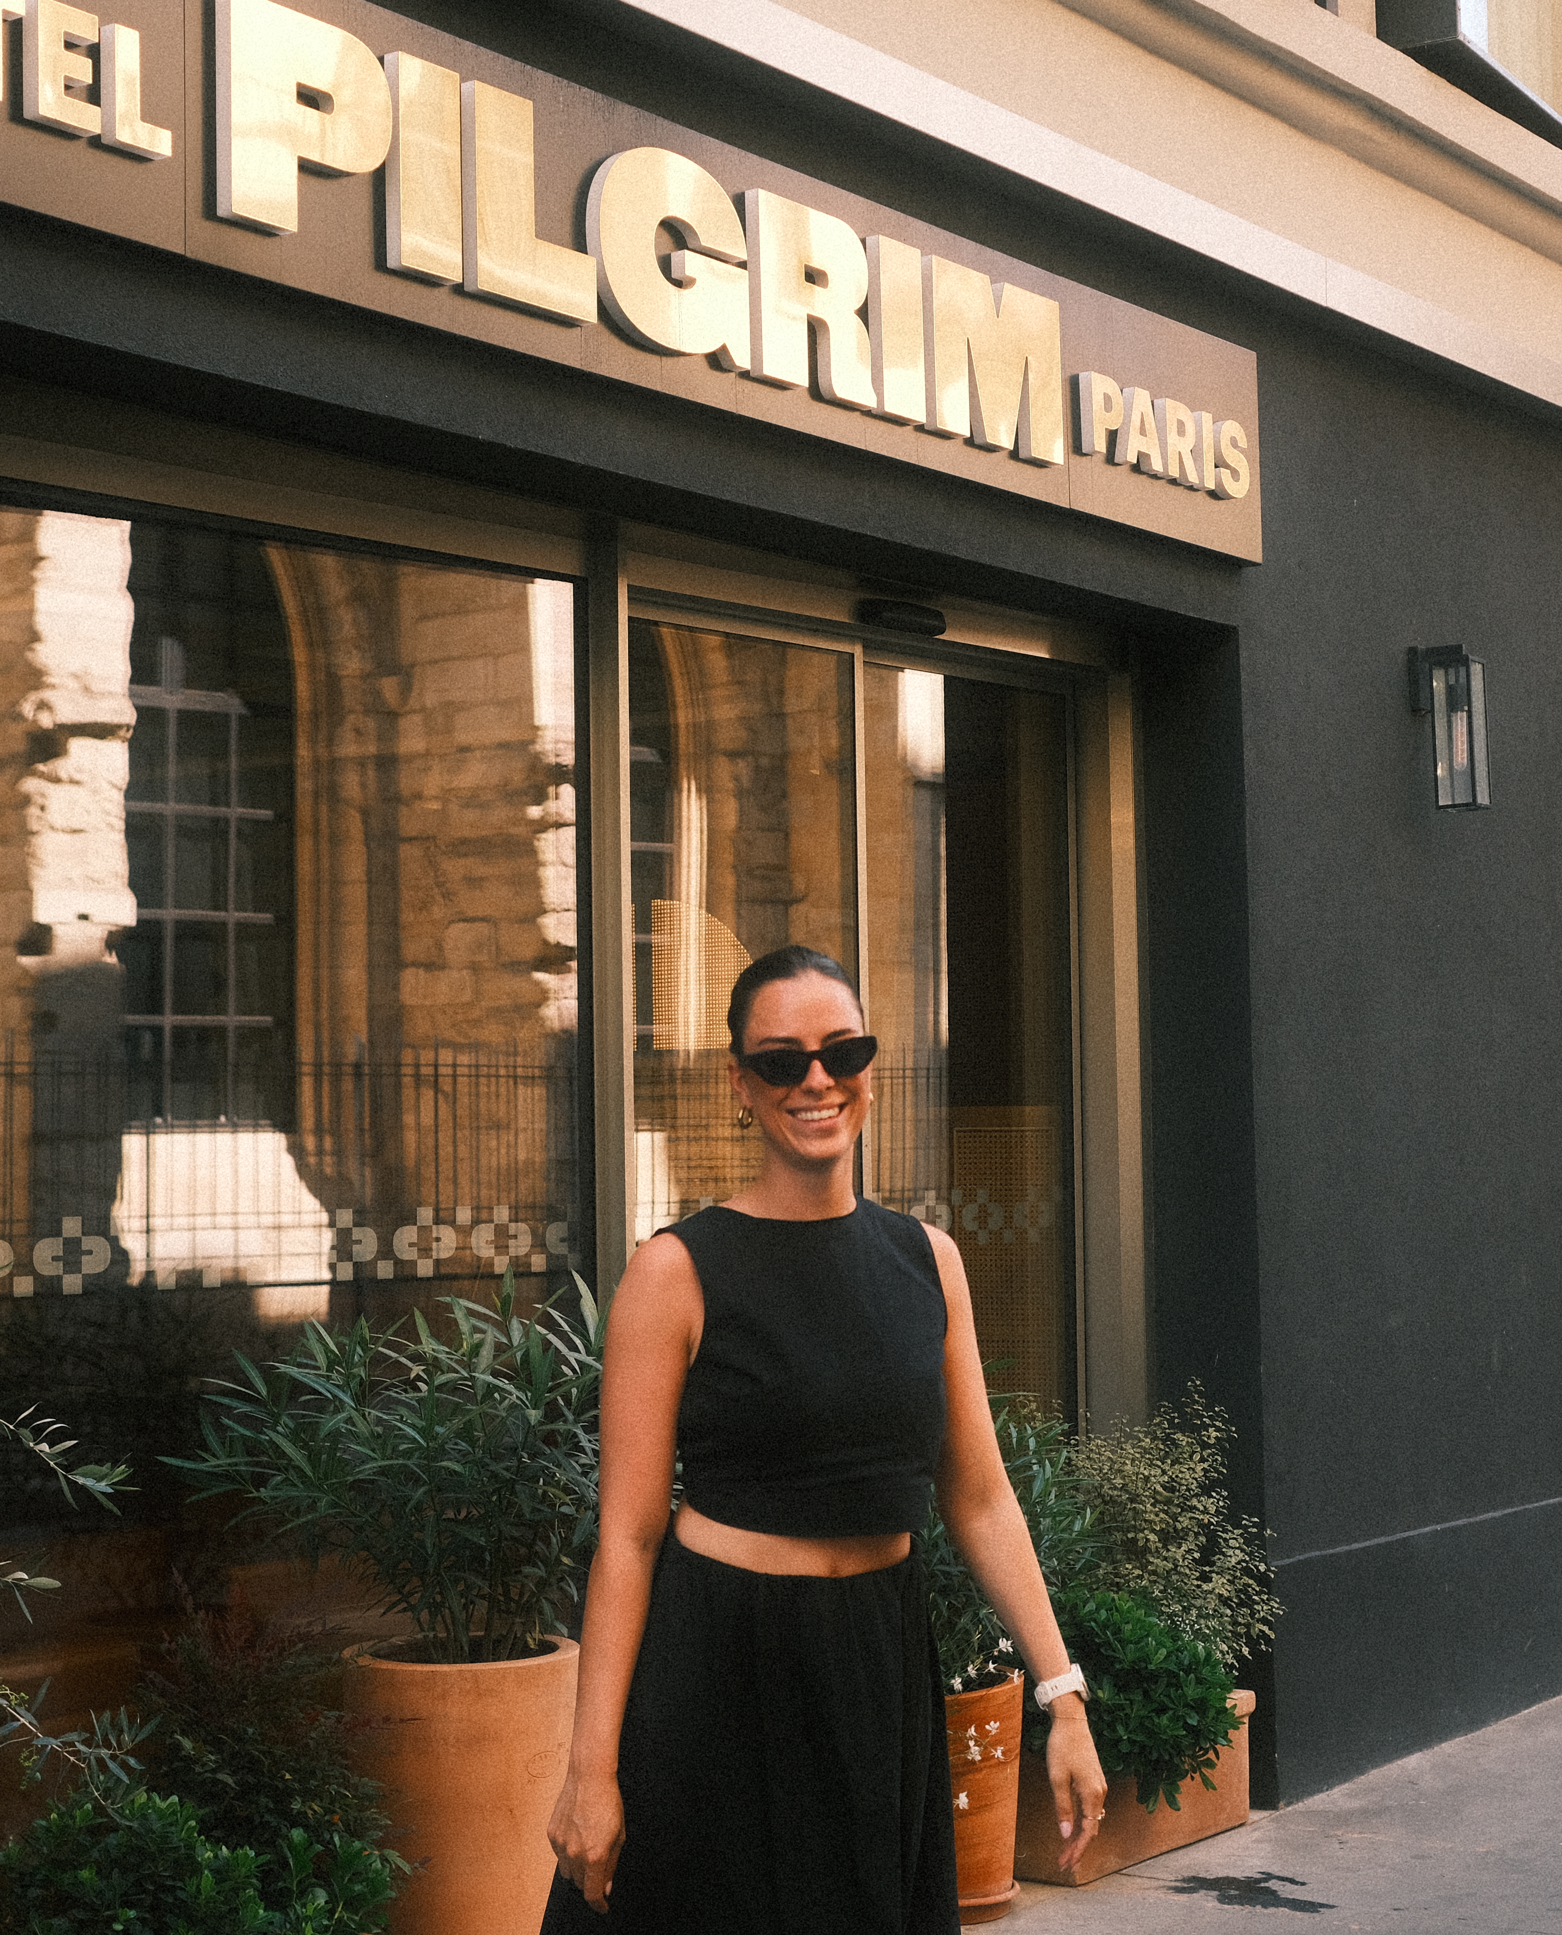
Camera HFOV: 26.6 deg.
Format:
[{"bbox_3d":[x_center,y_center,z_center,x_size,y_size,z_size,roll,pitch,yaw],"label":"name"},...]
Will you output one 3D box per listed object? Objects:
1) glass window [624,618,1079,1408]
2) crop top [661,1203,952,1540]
[{"bbox_3d":[0.189,0.584,6.832,0.100,2.490,1.420,-4,-5,41],"label":"glass window"},{"bbox_3d":[0.027,0.415,3.420,0.300,0.345,0.230,0,-4,-18],"label":"crop top"}]

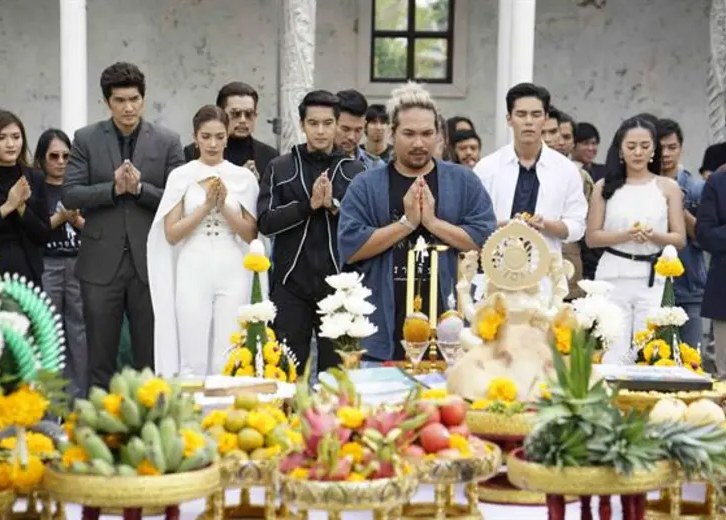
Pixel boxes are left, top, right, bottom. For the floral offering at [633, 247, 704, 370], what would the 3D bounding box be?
[{"bbox_3d":[0.860,0.143,5.200,0.205,0.370,0.200,0,5,0],"label":"floral offering"}]

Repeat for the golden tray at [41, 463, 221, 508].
[{"bbox_3d":[-0.500,0.470,3.980,0.390,0.065,0.390,0,5,0],"label":"golden tray"}]

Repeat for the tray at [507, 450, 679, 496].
[{"bbox_3d":[0.513,0.463,4.100,0.385,0.060,0.385,0,5,0],"label":"tray"}]

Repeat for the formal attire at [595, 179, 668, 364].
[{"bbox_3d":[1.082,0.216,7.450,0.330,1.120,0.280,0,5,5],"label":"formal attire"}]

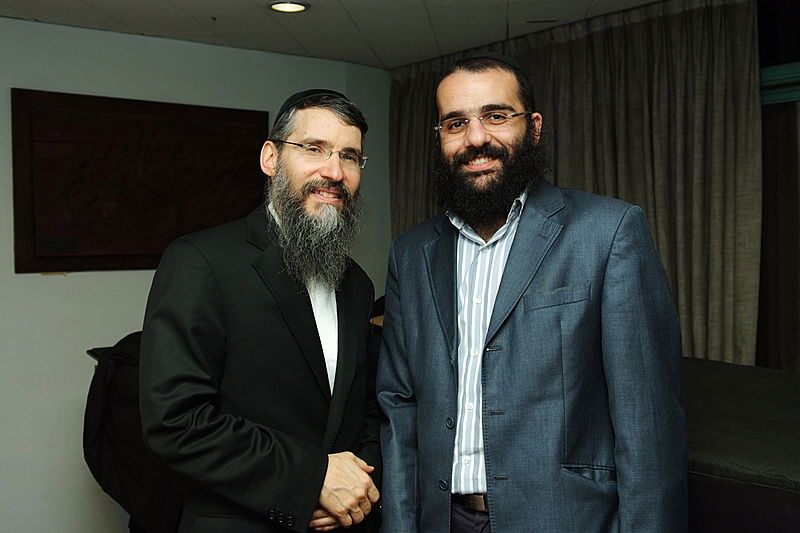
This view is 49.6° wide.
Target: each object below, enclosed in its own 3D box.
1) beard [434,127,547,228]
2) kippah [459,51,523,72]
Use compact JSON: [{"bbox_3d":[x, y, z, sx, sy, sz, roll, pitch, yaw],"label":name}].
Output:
[{"bbox_3d":[0.149,-0.145,1.430,0.172,0.158,0.130,-5,2,20],"label":"beard"},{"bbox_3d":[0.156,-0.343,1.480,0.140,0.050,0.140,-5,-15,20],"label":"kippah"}]

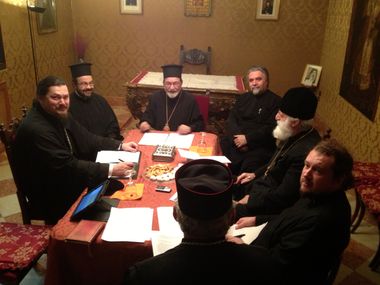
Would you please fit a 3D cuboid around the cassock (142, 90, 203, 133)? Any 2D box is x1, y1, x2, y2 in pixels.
[{"bbox_3d":[-0.155,-0.017,3.583,0.590,0.920,0.580,1,20,-2],"label":"cassock"}]

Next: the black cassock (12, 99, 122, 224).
[{"bbox_3d":[-0.787,0.228,2.668,0.680,0.970,0.580,7,20,14],"label":"black cassock"}]

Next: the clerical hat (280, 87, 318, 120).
[{"bbox_3d":[0.684,-0.244,2.400,0.230,0.155,0.195,12,20,1],"label":"clerical hat"}]

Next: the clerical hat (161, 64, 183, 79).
[{"bbox_3d":[-0.168,-0.653,3.550,0.200,0.110,0.210,1,20,-2],"label":"clerical hat"}]

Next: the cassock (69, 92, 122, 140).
[{"bbox_3d":[-0.891,0.033,3.354,0.560,0.920,0.570,-13,24,-36],"label":"cassock"}]

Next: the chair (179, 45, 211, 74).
[{"bbox_3d":[0.088,-1.000,6.331,0.510,1.170,0.530,3,20,5],"label":"chair"}]

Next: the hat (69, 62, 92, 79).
[{"bbox_3d":[-0.968,-0.645,3.420,0.200,0.115,0.210,-6,21,-19],"label":"hat"}]

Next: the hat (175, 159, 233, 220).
[{"bbox_3d":[0.047,0.157,1.300,0.190,0.115,0.215,3,25,4],"label":"hat"}]

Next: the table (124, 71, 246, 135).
[{"bbox_3d":[-0.031,-0.488,5.452,1.580,0.800,1.200,3,20,4],"label":"table"}]

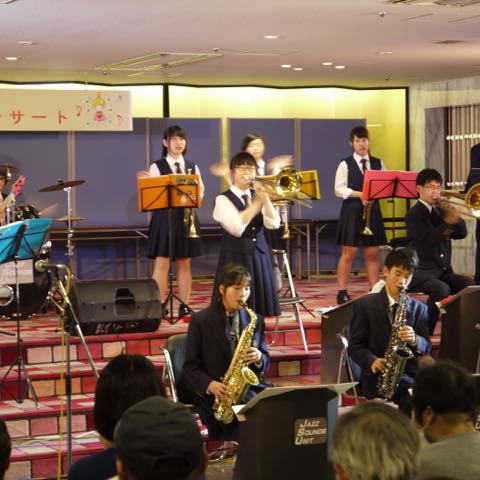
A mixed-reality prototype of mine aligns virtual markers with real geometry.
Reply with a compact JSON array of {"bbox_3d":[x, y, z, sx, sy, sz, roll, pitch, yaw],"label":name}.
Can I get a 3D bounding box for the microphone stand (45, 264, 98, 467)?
[{"bbox_3d":[-0.928,0.773,8.500,0.460,1.300,0.440,-1,2,-10],"label":"microphone stand"}]

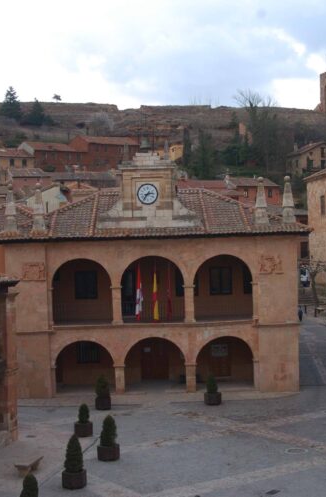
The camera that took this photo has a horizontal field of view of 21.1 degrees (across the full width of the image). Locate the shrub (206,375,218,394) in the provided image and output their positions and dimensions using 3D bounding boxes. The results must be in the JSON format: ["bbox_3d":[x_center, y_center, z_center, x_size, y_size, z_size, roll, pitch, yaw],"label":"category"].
[{"bbox_3d":[2.454,6.743,43.297,0.595,0.942,0.595,-2,0,0],"label":"shrub"}]

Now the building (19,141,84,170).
[{"bbox_3d":[-21.257,-17.506,168.000,12.000,6.300,7.500,-2,0,-33],"label":"building"}]

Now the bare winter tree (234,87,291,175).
[{"bbox_3d":[20.945,-24.592,182.000,11.500,17.000,10.500,-2,0,0],"label":"bare winter tree"}]

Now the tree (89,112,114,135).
[{"bbox_3d":[-14.296,-28.940,203.000,6.100,5.500,6.000,-2,0,0],"label":"tree"}]

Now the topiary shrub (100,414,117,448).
[{"bbox_3d":[-2.013,6.811,32.548,0.634,1.174,0.634,-2,0,0],"label":"topiary shrub"}]

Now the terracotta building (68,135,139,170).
[{"bbox_3d":[-11.193,-18.298,170.000,12.000,7.500,7.500,-2,0,-34],"label":"terracotta building"}]

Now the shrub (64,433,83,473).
[{"bbox_3d":[-2.937,6.772,28.814,0.660,1.270,0.660,-2,0,0],"label":"shrub"}]

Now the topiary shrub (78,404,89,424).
[{"bbox_3d":[-3.335,6.965,36.866,0.464,0.802,0.464,-2,0,0],"label":"topiary shrub"}]

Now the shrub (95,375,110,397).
[{"bbox_3d":[-2.952,6.728,42.967,0.680,1.009,0.680,-2,0,0],"label":"shrub"}]

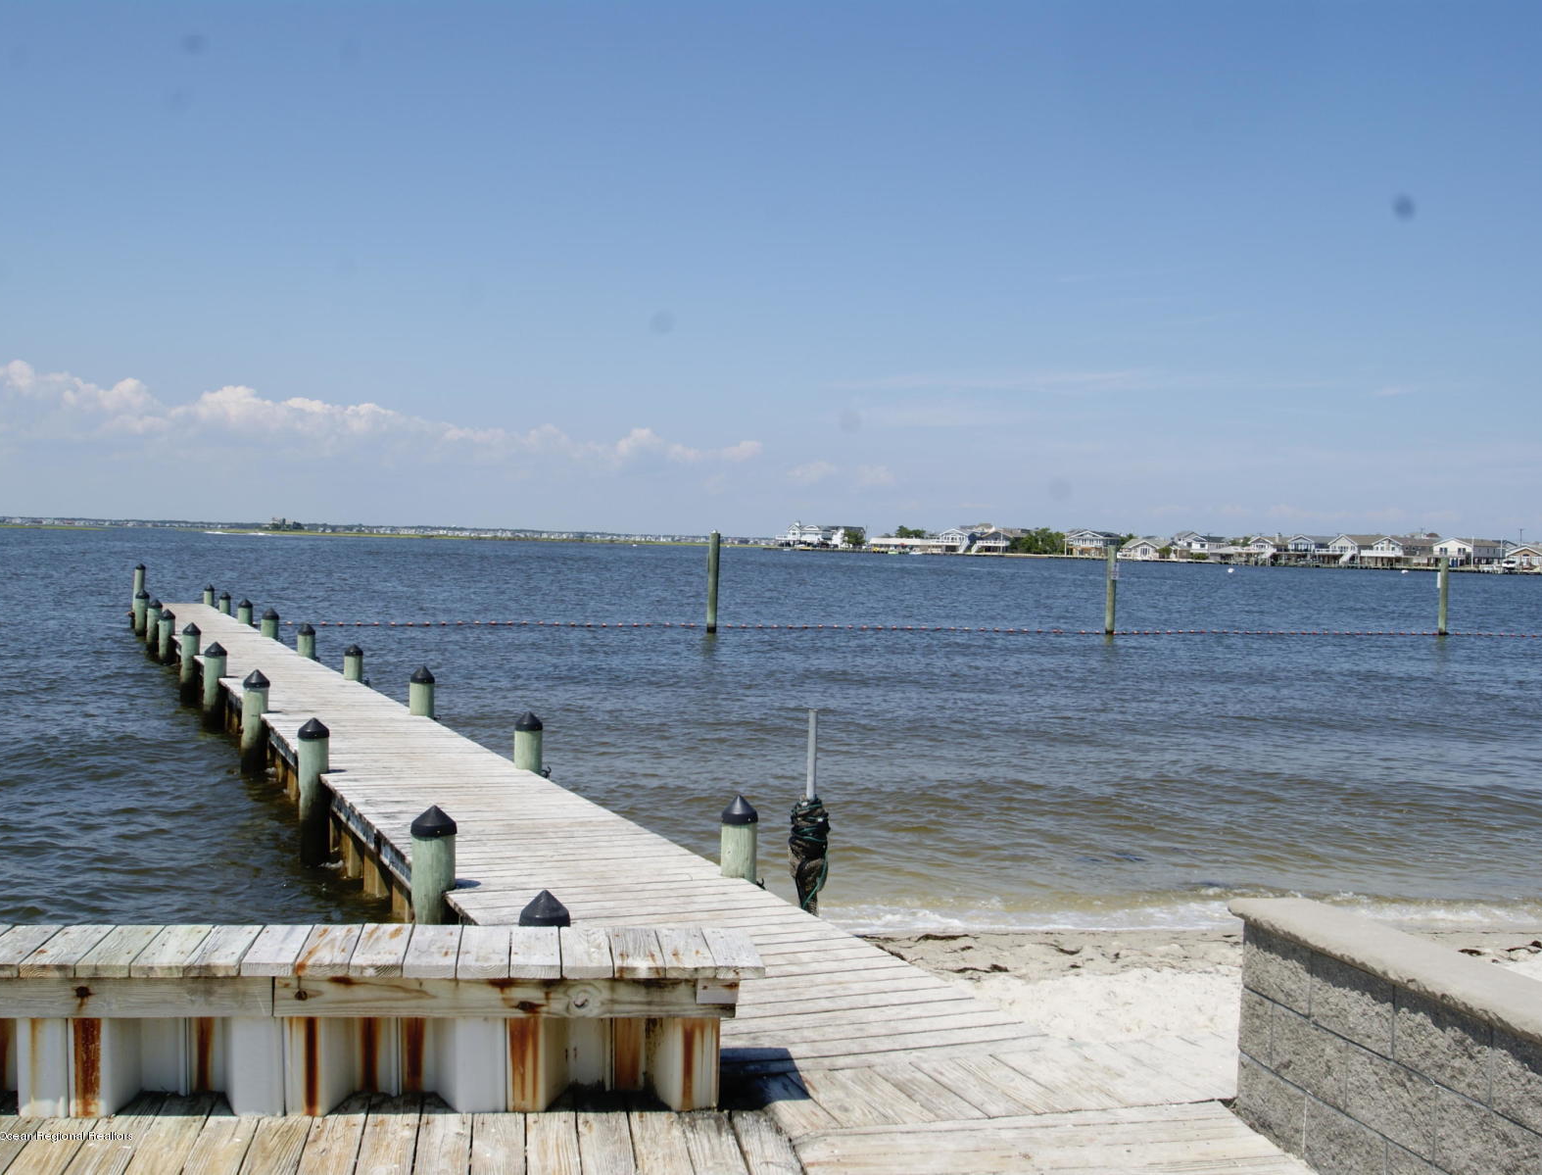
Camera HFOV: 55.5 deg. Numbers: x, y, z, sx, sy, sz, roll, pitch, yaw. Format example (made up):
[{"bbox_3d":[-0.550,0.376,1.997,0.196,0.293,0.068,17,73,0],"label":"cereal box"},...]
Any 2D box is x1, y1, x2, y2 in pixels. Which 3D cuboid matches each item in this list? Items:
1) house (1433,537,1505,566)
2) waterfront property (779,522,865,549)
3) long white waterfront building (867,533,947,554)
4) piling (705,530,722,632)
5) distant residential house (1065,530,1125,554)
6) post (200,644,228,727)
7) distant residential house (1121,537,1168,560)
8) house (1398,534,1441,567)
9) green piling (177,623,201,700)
[{"bbox_3d":[152.524,-7.648,320.000,13.000,6.500,9.400,0,2,-41],"label":"house"},{"bbox_3d":[15.381,-16.026,450.000,22.000,8.000,13.000,2,2,27],"label":"waterfront property"},{"bbox_3d":[40.065,-12.614,430.000,20.500,5.000,10.000,2,2,28],"label":"long white waterfront building"},{"bbox_3d":[-1.299,-0.109,33.100,0.225,2.310,0.225,2,2,0],"label":"piling"},{"bbox_3d":[87.256,-12.001,394.000,11.500,6.700,11.000,3,2,37],"label":"distant residential house"},{"bbox_3d":[-5.813,1.018,15.300,0.240,0.860,0.240,2,2,0],"label":"post"},{"bbox_3d":[94.576,-9.832,372.000,9.200,5.000,9.000,3,2,40],"label":"distant residential house"},{"bbox_3d":[142.622,-7.997,322.000,8.500,6.600,7.500,0,2,-42],"label":"house"},{"bbox_3d":[-7.023,0.904,17.700,0.225,0.910,0.225,2,2,0],"label":"green piling"}]

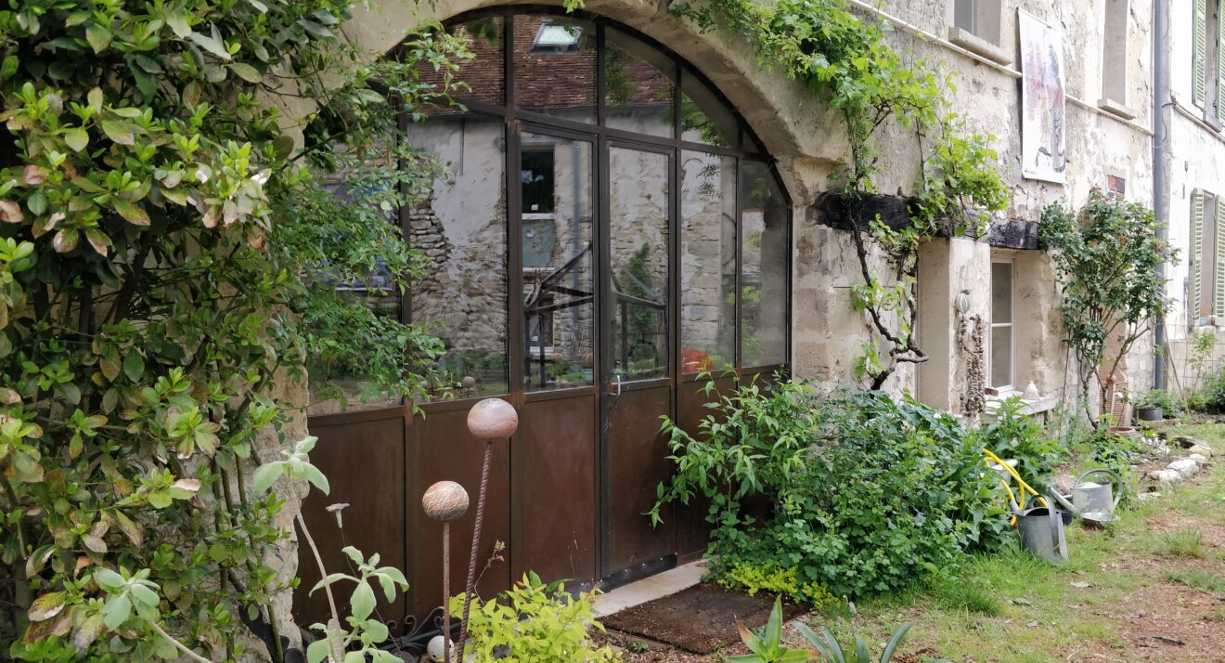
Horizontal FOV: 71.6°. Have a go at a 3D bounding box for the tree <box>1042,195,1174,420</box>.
[{"bbox_3d":[4.647,-0.230,8.000,0.950,2.200,1.150,3,4,45],"label":"tree"}]

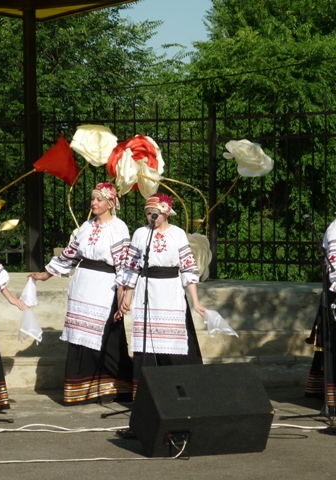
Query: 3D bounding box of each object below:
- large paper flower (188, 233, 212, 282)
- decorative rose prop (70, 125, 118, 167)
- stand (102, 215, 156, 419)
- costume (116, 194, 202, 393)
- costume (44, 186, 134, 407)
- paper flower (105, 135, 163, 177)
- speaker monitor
[{"bbox_3d":[0.251,0.154,17.400,0.340,0.430,0.220,0,1,18],"label":"large paper flower"},{"bbox_3d":[-0.624,-0.802,16.800,0.410,0.360,0.260,0,1,0],"label":"decorative rose prop"},{"bbox_3d":[-0.189,0.559,14.100,0.560,1.470,0.520,0,1,0],"label":"stand"},{"bbox_3d":[-0.065,0.450,15.200,0.630,1.600,0.440,0,1,6],"label":"costume"},{"bbox_3d":[-0.603,0.411,15.200,0.600,1.690,0.450,0,1,24],"label":"costume"},{"bbox_3d":[-0.293,-0.684,16.800,0.460,0.430,0.250,0,1,0],"label":"paper flower"},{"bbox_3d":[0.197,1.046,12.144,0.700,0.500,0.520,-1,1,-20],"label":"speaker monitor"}]

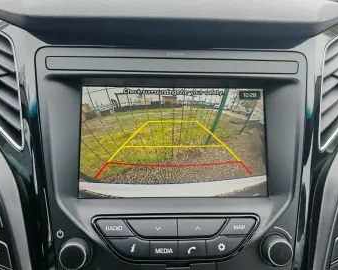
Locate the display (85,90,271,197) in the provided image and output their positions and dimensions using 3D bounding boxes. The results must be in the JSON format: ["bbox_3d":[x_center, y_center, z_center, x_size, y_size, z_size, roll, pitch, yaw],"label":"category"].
[{"bbox_3d":[0.005,0.006,0.227,0.155,0.092,0.010,0,-6,-3],"label":"display"}]

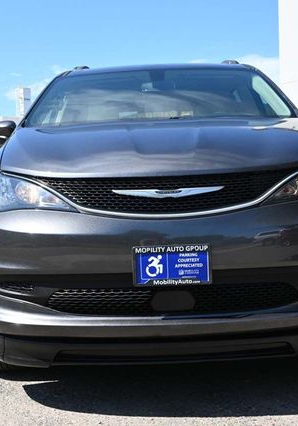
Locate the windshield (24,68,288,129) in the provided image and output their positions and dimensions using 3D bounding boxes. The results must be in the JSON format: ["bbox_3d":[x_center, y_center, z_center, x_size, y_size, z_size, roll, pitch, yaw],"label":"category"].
[{"bbox_3d":[0.080,-0.744,3.797,1.640,0.480,0.850,-2,4,1],"label":"windshield"}]

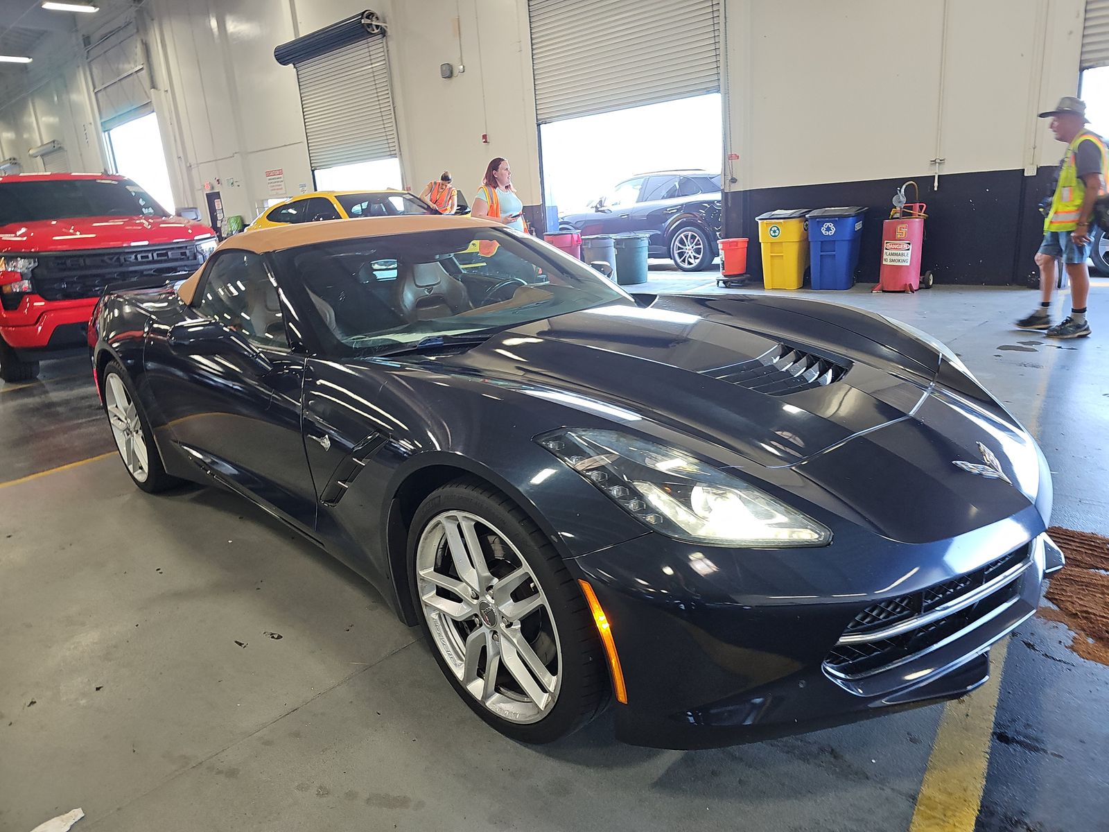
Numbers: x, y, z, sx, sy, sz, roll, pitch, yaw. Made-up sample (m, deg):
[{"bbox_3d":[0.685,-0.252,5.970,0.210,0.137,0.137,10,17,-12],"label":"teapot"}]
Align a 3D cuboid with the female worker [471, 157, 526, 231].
[{"bbox_3d":[-0.412,-1.302,6.163,0.420,1.660,0.500,8,20,36],"label":"female worker"}]

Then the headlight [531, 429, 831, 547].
[{"bbox_3d":[0.229,0.156,1.511,0.610,0.240,0.350,12,22,44],"label":"headlight"}]

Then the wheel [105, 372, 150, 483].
[{"bbox_3d":[-2.004,0.034,3.668,0.540,0.540,0.240,12,22,44],"label":"wheel"}]

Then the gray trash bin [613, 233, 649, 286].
[{"bbox_3d":[1.153,-2.311,10.877,0.550,0.710,0.550,-4,16,1],"label":"gray trash bin"}]

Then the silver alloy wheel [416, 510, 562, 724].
[{"bbox_3d":[-0.090,0.442,1.779,0.210,0.515,0.515,-19,21,-42],"label":"silver alloy wheel"}]

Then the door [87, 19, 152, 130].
[{"bbox_3d":[-12.652,-9.807,21.375,3.800,2.400,0.100,10,21,40],"label":"door"}]

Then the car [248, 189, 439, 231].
[{"bbox_3d":[-2.700,-2.371,10.619,4.950,1.620,2.000,11,22,43],"label":"car"}]

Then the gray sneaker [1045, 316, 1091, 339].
[{"bbox_3d":[3.828,-0.661,5.483,0.290,0.130,0.105,2,17,21],"label":"gray sneaker"}]

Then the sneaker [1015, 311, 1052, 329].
[{"bbox_3d":[3.745,-0.755,5.744,0.280,0.125,0.105,8,20,38],"label":"sneaker"}]

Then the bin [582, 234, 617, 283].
[{"bbox_3d":[0.759,-2.522,11.965,0.580,0.700,0.580,-4,16,1],"label":"bin"}]

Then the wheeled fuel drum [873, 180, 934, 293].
[{"bbox_3d":[3.882,-1.981,8.188,0.470,1.160,0.520,10,21,40],"label":"wheeled fuel drum"}]

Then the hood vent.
[{"bbox_3d":[0.620,-0.132,2.043,0.240,0.055,0.430,22,29,40],"label":"hood vent"}]

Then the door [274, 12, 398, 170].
[{"bbox_3d":[-4.743,-6.838,15.875,3.850,2.680,0.550,10,21,42],"label":"door"}]

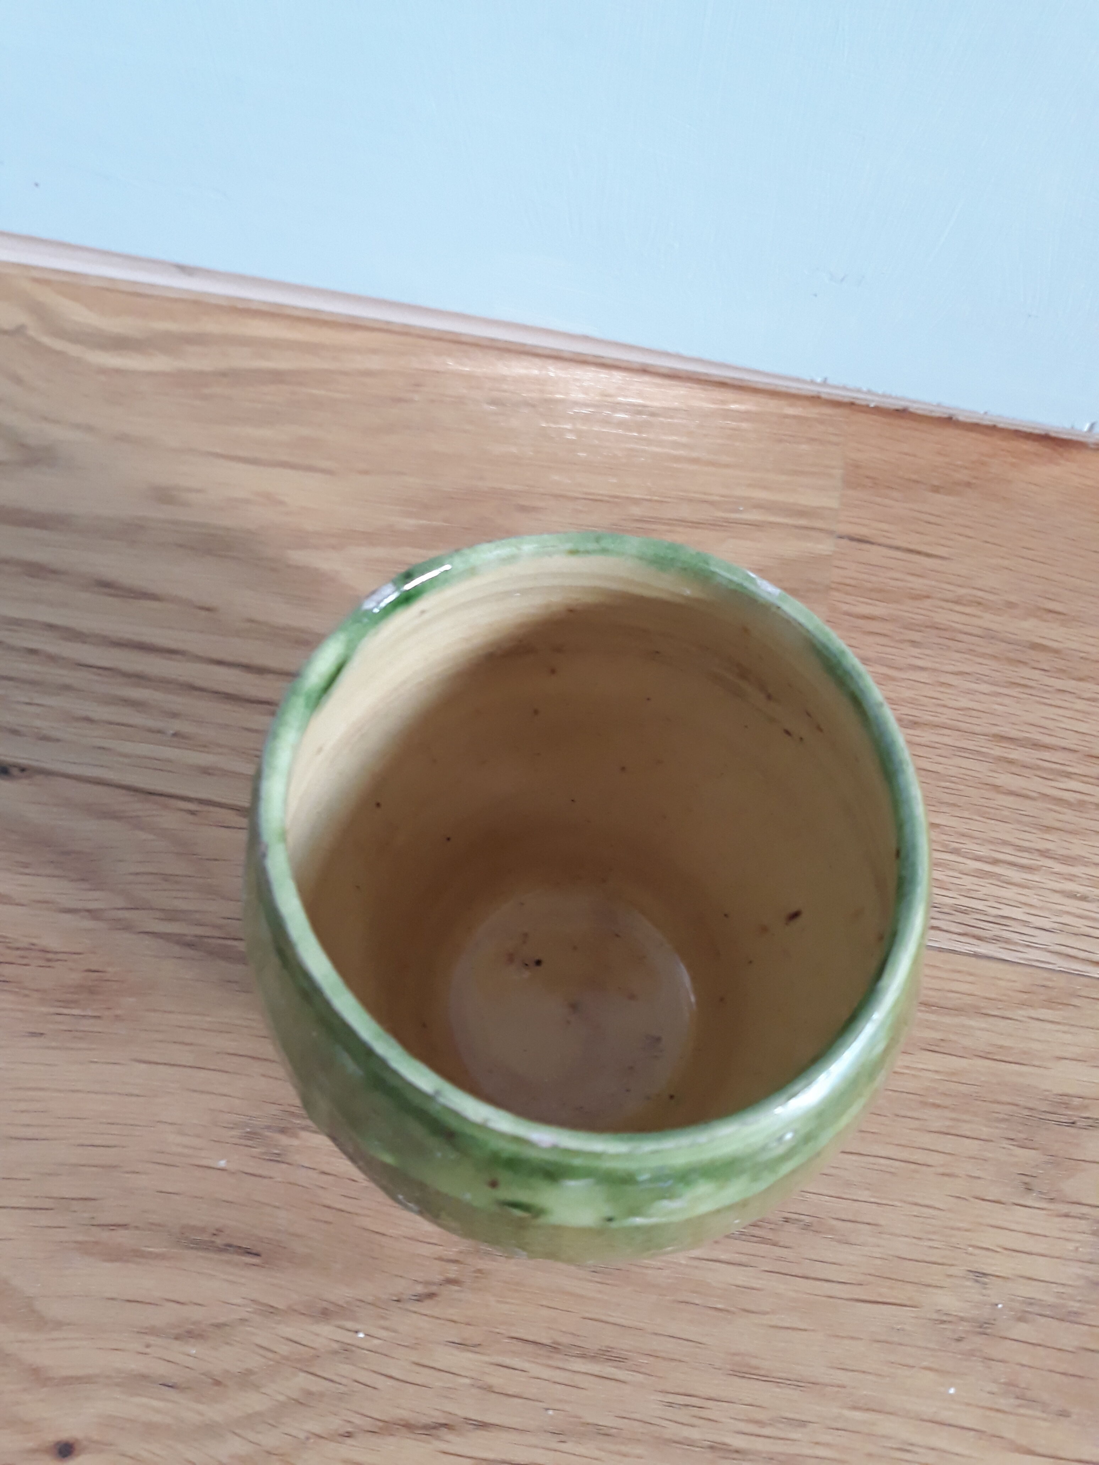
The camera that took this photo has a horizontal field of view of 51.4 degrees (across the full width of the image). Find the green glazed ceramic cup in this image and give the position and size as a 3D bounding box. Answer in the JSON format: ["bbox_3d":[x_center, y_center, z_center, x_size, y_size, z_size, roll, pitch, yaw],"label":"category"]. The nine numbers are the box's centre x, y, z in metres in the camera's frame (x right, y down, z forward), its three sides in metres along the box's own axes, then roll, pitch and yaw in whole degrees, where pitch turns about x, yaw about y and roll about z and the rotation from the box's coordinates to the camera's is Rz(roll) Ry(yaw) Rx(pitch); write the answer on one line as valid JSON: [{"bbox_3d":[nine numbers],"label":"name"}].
[{"bbox_3d":[0.006,0.039,0.225,0.118,0.121,0.118,0,62,-1],"label":"green glazed ceramic cup"}]

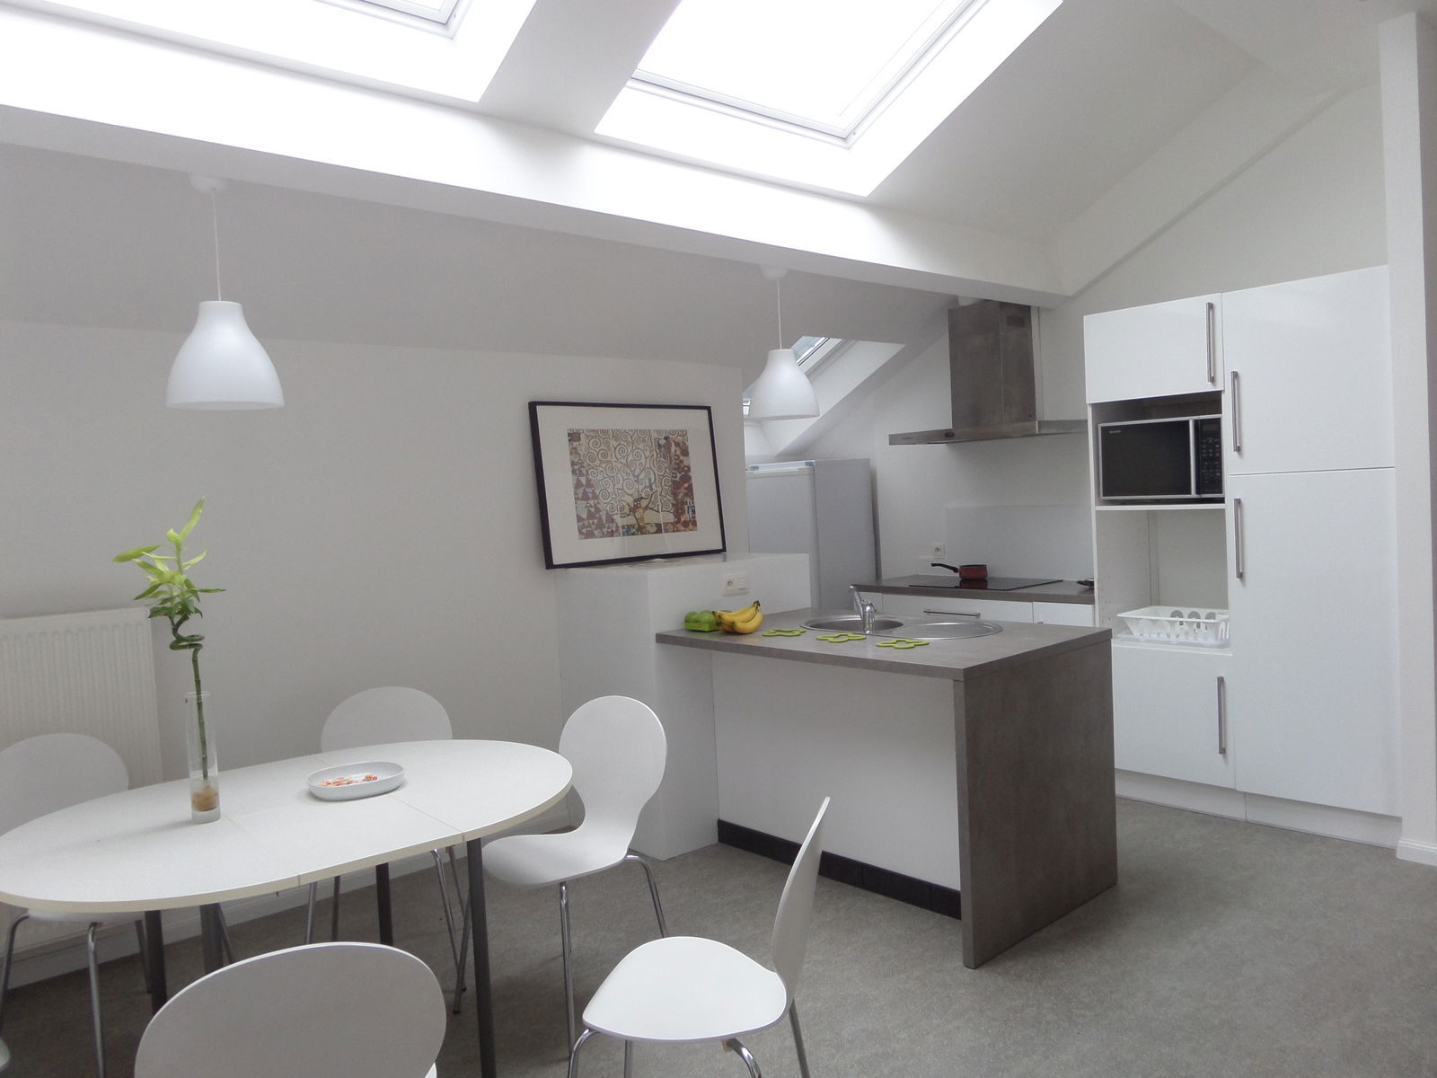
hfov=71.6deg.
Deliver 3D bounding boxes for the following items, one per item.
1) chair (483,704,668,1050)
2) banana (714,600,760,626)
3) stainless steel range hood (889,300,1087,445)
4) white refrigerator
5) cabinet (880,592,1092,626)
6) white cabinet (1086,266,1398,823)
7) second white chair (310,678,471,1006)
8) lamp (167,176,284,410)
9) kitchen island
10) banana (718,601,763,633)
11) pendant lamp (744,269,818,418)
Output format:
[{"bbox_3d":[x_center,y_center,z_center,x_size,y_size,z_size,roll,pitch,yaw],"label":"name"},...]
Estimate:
[{"bbox_3d":[-0.451,0.935,2.944,0.480,0.865,0.510,-1,3,39],"label":"chair"},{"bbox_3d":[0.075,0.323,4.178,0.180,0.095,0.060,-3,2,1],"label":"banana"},{"bbox_3d":[1.429,-0.893,5.344,0.510,0.735,0.910,-5,3,-41],"label":"stainless steel range hood"},{"bbox_3d":[0.615,0.343,6.415,0.580,1.665,0.600,-5,3,-41],"label":"white refrigerator"},{"bbox_3d":[1.526,0.731,5.337,0.600,0.885,1.420,-5,3,-41],"label":"cabinet"},{"bbox_3d":[2.344,0.074,4.334,0.610,2.195,1.190,-5,3,-41],"label":"white cabinet"},{"bbox_3d":[-1.077,0.955,3.220,0.480,0.865,0.510,-3,2,-10],"label":"second white chair"},{"bbox_3d":[-1.303,-0.642,2.595,0.280,0.590,0.280,-5,3,-41],"label":"lamp"},{"bbox_3d":[0.602,0.818,3.865,0.935,0.920,1.515,-5,3,-41],"label":"kitchen island"},{"bbox_3d":[0.086,0.318,4.049,0.175,0.115,0.090,-3,2,1],"label":"banana"},{"bbox_3d":[0.235,-0.760,3.837,0.280,0.580,0.280,-3,2,0],"label":"pendant lamp"}]

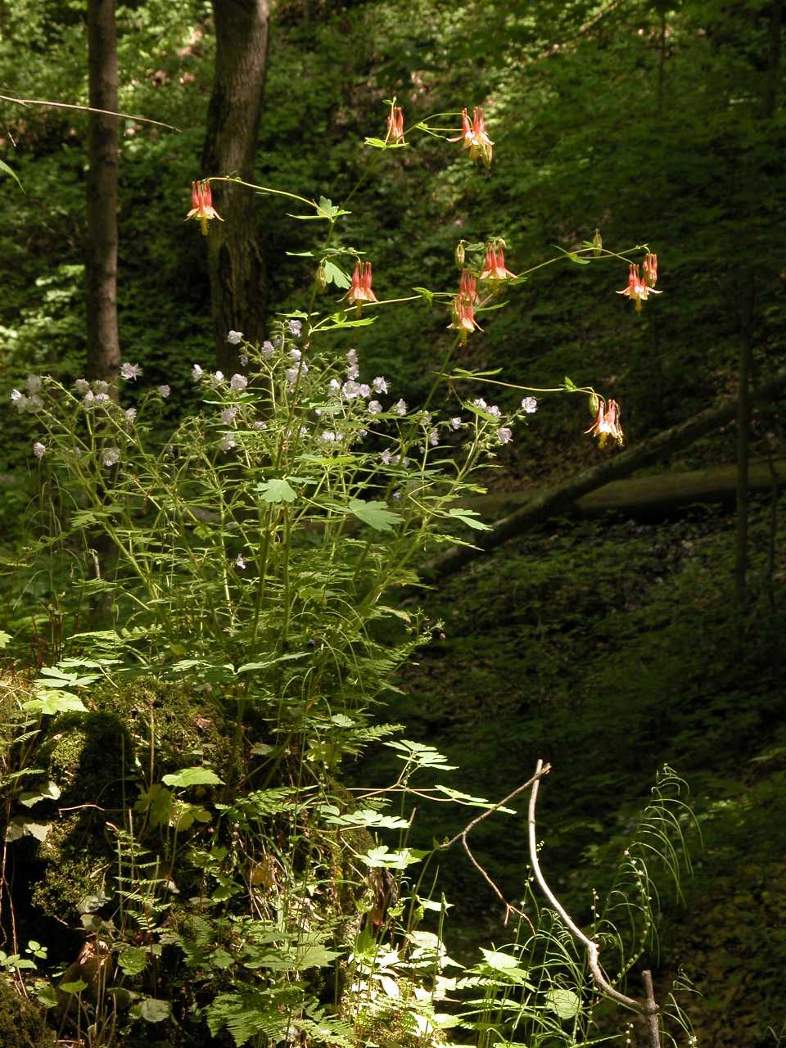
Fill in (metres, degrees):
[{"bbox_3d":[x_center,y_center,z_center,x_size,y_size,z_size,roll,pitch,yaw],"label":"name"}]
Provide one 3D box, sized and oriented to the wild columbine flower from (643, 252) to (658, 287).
[{"bbox_3d":[0.190,-0.188,3.050,0.011,0.025,0.011,0,4,0],"label":"wild columbine flower"}]

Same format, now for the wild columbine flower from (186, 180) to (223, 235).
[{"bbox_3d":[-0.140,-0.235,3.050,0.028,0.041,0.027,0,4,0],"label":"wild columbine flower"}]

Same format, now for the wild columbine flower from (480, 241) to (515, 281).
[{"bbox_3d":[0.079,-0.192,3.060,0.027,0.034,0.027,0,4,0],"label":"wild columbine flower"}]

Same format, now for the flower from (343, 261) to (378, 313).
[{"bbox_3d":[-0.023,-0.175,3.050,0.028,0.038,0.027,0,4,0],"label":"flower"}]

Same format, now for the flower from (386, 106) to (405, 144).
[{"bbox_3d":[0.002,-0.298,3.080,0.015,0.028,0.015,0,4,0],"label":"flower"}]

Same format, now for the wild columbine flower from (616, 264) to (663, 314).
[{"bbox_3d":[0.182,-0.174,3.050,0.034,0.038,0.033,0,4,0],"label":"wild columbine flower"}]

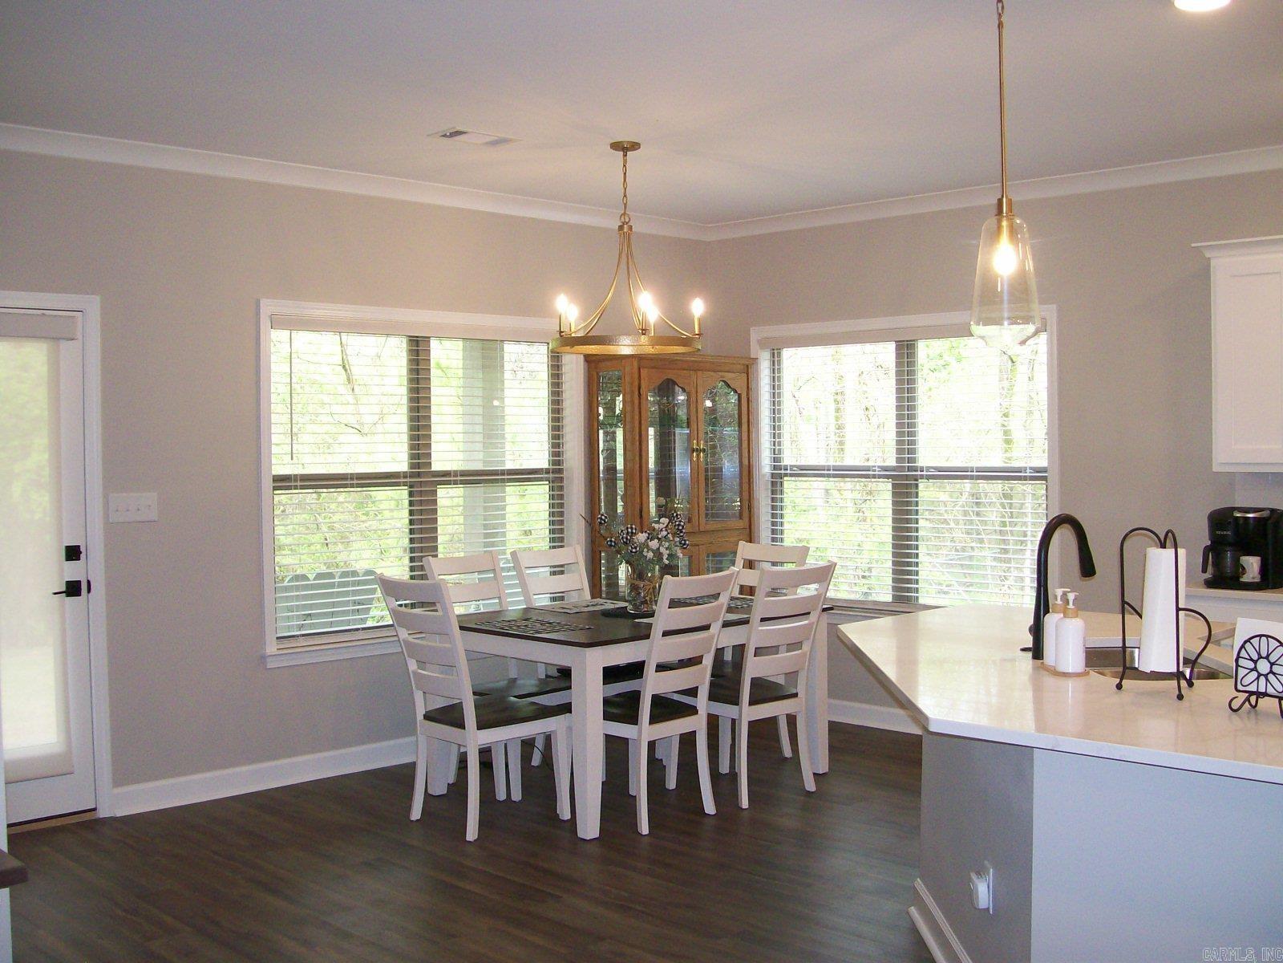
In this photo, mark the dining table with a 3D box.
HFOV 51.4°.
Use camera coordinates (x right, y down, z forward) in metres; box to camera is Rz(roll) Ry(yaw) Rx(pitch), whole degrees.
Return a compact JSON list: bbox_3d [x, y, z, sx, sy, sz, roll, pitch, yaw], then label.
[{"bbox_3d":[-0.020,0.958,5.911,1.520,0.760,0.990,-2,3,-44],"label":"dining table"}]

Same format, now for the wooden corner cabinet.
[{"bbox_3d":[0.161,0.321,7.187,0.950,1.930,0.420,-2,3,-44],"label":"wooden corner cabinet"}]

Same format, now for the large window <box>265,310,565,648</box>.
[{"bbox_3d":[-0.987,-0.027,6.365,1.750,1.490,0.100,-2,3,-44],"label":"large window"}]

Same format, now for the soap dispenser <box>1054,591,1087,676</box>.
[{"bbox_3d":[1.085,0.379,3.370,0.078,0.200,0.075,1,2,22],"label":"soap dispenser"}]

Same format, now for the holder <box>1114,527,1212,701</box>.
[{"bbox_3d":[1.237,0.304,3.150,0.210,0.395,0.180,0,2,12],"label":"holder"}]

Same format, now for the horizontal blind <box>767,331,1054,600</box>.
[{"bbox_3d":[1.318,-0.051,6.846,0.110,1.460,1.750,-2,3,-45],"label":"horizontal blind"}]

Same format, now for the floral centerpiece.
[{"bbox_3d":[0.007,0.353,5.847,0.320,0.438,0.340,-2,3,-45],"label":"floral centerpiece"}]

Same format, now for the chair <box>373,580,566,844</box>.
[{"bbox_3d":[-0.653,0.851,5.234,0.610,1.005,0.475,-2,3,-45],"label":"chair"}]

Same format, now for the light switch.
[{"bbox_3d":[-1.995,0.103,5.254,0.207,0.117,0.015,-2,3,-45],"label":"light switch"}]

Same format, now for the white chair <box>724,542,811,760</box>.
[{"bbox_3d":[0.446,0.814,6.327,0.475,1.005,0.610,2,3,43],"label":"white chair"}]

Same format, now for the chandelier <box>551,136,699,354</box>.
[{"bbox_3d":[-0.069,-0.969,5.543,0.635,0.840,0.635,0,2,0],"label":"chandelier"}]

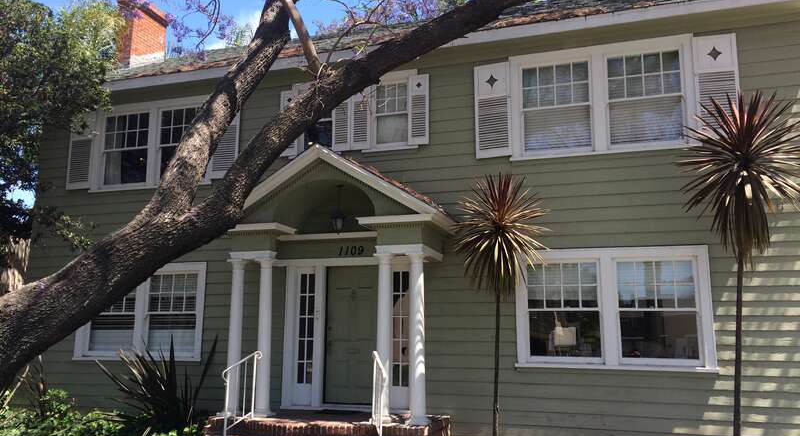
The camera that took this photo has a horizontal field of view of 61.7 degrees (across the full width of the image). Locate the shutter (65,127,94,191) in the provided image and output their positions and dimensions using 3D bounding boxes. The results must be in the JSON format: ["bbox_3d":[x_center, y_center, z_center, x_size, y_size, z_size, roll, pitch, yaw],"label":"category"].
[{"bbox_3d":[-5.926,-1.242,12.472,0.523,1.446,0.050,-3,-10,19],"label":"shutter"}]

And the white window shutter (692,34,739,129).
[{"bbox_3d":[4.272,-1.758,9.001,0.522,1.477,0.050,-3,-10,19],"label":"white window shutter"}]

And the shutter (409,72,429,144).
[{"bbox_3d":[0.274,-1.616,9.998,0.319,1.082,0.037,-3,-10,19],"label":"shutter"}]

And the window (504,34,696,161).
[{"bbox_3d":[2.839,-1.675,9.519,2.551,1.588,0.120,-3,-10,19],"label":"window"}]

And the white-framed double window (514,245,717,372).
[{"bbox_3d":[2.831,1.213,9.029,2.522,1.620,0.120,-3,-10,19],"label":"white-framed double window"}]

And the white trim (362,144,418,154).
[{"bbox_3d":[-0.154,-1.047,10.046,0.897,0.046,0.082,-3,-10,19],"label":"white trim"}]

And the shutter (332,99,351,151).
[{"bbox_3d":[-0.931,-1.621,10.793,0.314,1.108,0.050,-3,-10,19],"label":"shutter"}]

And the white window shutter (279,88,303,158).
[{"bbox_3d":[-1.829,-1.557,11.096,0.313,1.146,0.050,-3,-10,19],"label":"white window shutter"}]

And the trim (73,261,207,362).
[{"bbox_3d":[-4.482,1.608,11.514,2.643,1.634,0.120,-3,-10,19],"label":"trim"}]

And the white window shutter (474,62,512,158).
[{"bbox_3d":[1.328,-1.546,9.606,0.510,1.377,0.037,-3,-10,19],"label":"white window shutter"}]

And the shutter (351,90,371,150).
[{"bbox_3d":[-0.605,-1.573,10.307,0.327,1.080,0.037,-3,-10,19],"label":"shutter"}]

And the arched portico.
[{"bbox_3d":[-0.893,0.910,9.337,3.148,3.601,1.263,-3,-10,19],"label":"arched portico"}]

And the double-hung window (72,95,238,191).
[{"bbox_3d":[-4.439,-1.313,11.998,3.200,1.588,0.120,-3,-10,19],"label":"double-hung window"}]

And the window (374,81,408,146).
[{"bbox_3d":[-0.131,-1.636,10.549,0.694,1.183,0.120,-3,-10,19],"label":"window"}]

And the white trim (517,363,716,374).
[{"bbox_3d":[2.696,1.904,8.510,2.478,0.057,0.082,-3,-10,19],"label":"white trim"}]

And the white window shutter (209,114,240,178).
[{"bbox_3d":[-2.891,-1.336,11.091,0.508,1.373,0.037,-3,-10,19],"label":"white window shutter"}]

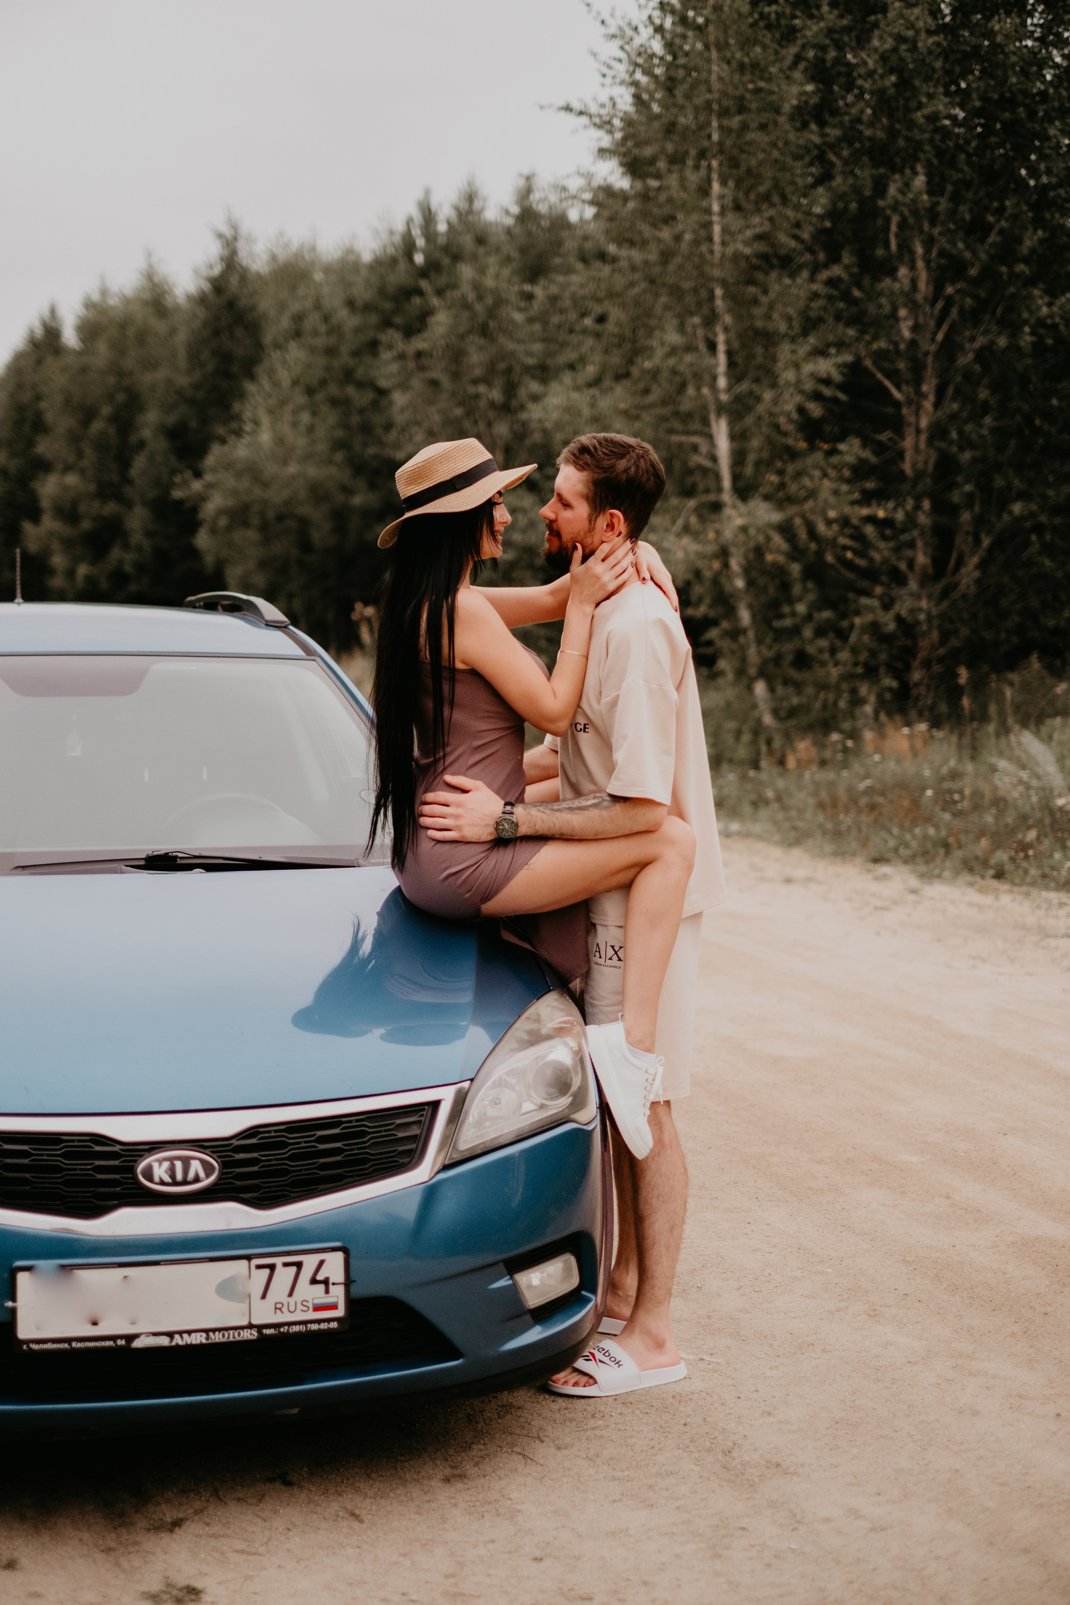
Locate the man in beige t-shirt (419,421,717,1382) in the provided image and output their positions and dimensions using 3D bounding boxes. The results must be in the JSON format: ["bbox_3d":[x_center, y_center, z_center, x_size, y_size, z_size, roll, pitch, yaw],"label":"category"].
[{"bbox_3d":[0.055,0.190,4.520,0.600,1.790,0.540,-2,6,-20],"label":"man in beige t-shirt"}]

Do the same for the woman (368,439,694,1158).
[{"bbox_3d":[-0.010,-0.010,4.480,0.620,1.330,0.560,-2,6,-17],"label":"woman"}]

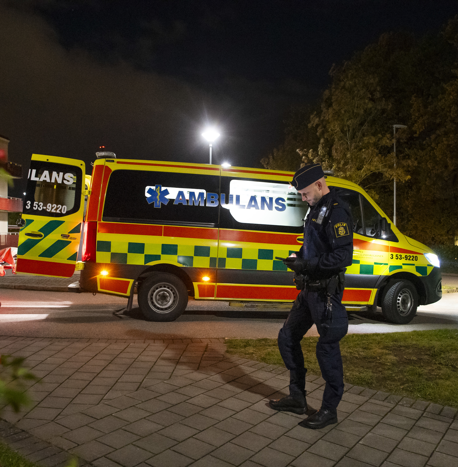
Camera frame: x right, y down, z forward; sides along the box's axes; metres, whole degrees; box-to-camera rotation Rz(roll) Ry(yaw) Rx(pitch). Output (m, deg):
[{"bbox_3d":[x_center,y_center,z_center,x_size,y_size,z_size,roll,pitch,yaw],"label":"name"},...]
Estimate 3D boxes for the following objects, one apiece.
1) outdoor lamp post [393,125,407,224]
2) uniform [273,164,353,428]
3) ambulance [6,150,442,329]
[{"bbox_3d":[7.700,-1.600,21.000,0.620,6.500,0.300,0,0,0],"label":"outdoor lamp post"},{"bbox_3d":[0.600,0.410,3.300,0.600,1.800,0.550,0,0,-13],"label":"uniform"},{"bbox_3d":[0.335,0.063,7.721,6.560,2.480,2.080,3,-1,-11],"label":"ambulance"}]

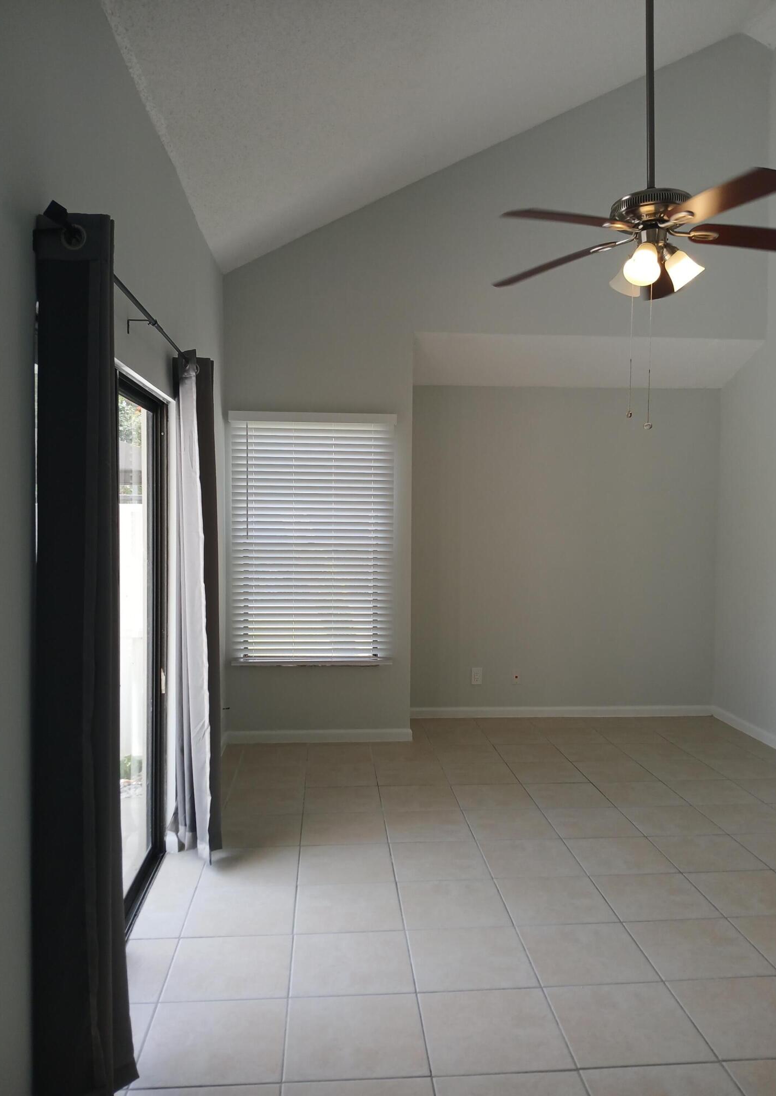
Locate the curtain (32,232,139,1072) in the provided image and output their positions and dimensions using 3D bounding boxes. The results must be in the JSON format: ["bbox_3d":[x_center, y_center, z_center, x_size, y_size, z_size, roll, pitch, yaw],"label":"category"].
[{"bbox_3d":[-0.723,0.321,2.017,0.175,2.162,0.229,0,3,-4],"label":"curtain"}]

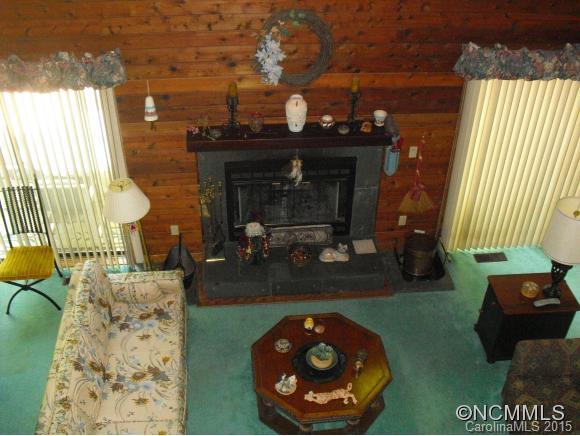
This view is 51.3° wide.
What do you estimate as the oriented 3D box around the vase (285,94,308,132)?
[{"bbox_3d":[0.046,-0.832,4.899,0.178,0.265,0.178,-2,35,-3],"label":"vase"}]

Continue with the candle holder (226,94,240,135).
[{"bbox_3d":[-0.464,-0.838,4.869,0.115,0.310,0.115,-2,35,-3],"label":"candle holder"}]

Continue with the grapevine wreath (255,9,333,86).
[{"bbox_3d":[0.036,-1.301,4.646,0.585,0.613,0.100,-2,35,-3],"label":"grapevine wreath"}]

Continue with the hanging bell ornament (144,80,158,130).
[{"bbox_3d":[-1.126,-0.896,4.827,0.113,0.410,0.113,-2,35,-3],"label":"hanging bell ornament"}]

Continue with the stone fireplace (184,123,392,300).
[{"bbox_3d":[0.027,-0.029,5.253,1.690,1.460,0.570,-2,35,-3],"label":"stone fireplace"}]

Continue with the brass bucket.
[{"bbox_3d":[1.206,0.348,5.671,0.310,0.320,0.310,0,35,0],"label":"brass bucket"}]

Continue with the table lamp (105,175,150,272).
[{"bbox_3d":[-1.302,0.076,4.945,0.380,0.810,0.380,-2,35,-3],"label":"table lamp"}]

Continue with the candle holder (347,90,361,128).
[{"bbox_3d":[0.524,-0.887,4.933,0.115,0.305,0.115,-2,35,-3],"label":"candle holder"}]

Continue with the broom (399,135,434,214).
[{"bbox_3d":[1.131,-0.373,5.405,0.327,0.840,0.060,-2,35,-3],"label":"broom"}]

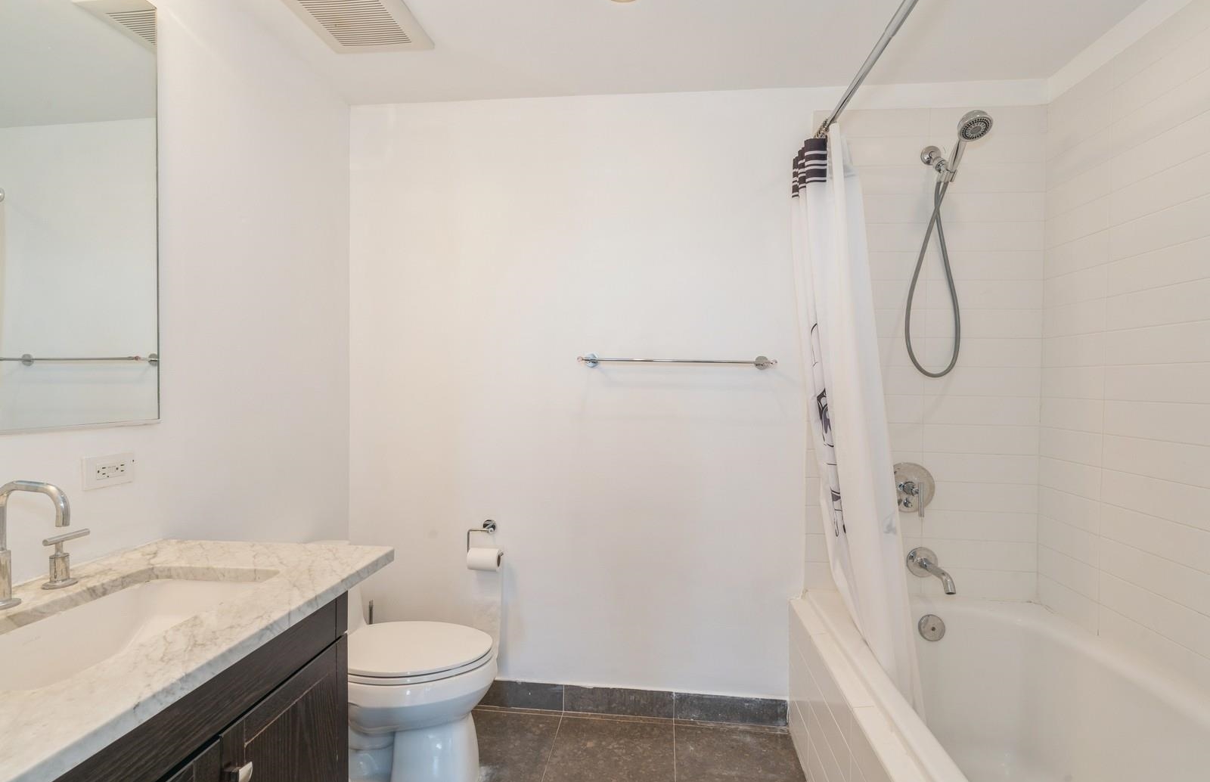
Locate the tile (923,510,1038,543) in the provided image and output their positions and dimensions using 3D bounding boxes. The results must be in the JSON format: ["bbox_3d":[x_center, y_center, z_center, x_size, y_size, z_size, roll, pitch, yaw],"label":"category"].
[{"bbox_3d":[1.319,0.477,2.016,0.382,0.100,0.010,1,1,6],"label":"tile"}]

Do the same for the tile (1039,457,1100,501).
[{"bbox_3d":[1.500,0.278,1.847,0.010,0.100,0.286,1,1,6],"label":"tile"}]

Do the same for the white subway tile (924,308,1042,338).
[{"bbox_3d":[1.297,-0.231,1.961,0.373,0.095,0.010,1,1,6],"label":"white subway tile"}]

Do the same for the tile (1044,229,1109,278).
[{"bbox_3d":[1.509,-0.433,1.835,0.010,0.100,0.286,1,1,6],"label":"tile"}]

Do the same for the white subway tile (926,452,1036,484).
[{"bbox_3d":[1.291,0.266,1.969,0.373,0.095,0.010,1,1,6],"label":"white subway tile"}]

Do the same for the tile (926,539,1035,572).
[{"bbox_3d":[1.317,0.578,2.018,0.382,0.100,0.010,1,1,6],"label":"tile"}]

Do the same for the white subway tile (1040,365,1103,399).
[{"bbox_3d":[1.472,-0.027,1.799,0.010,0.095,0.277,1,1,6],"label":"white subway tile"}]

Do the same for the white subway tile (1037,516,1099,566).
[{"bbox_3d":[1.466,0.469,1.808,0.010,0.095,0.277,1,1,6],"label":"white subway tile"}]

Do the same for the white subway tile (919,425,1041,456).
[{"bbox_3d":[1.322,0.172,2.011,0.382,0.100,0.010,1,1,6],"label":"white subway tile"}]

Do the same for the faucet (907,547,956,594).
[{"bbox_3d":[1.120,0.610,1.929,0.104,0.107,0.212,1,1,6],"label":"faucet"}]

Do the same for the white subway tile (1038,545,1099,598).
[{"bbox_3d":[1.464,0.569,1.809,0.010,0.095,0.277,1,1,6],"label":"white subway tile"}]

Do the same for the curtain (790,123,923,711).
[{"bbox_3d":[0.735,0.004,1.727,0.230,1.720,0.600,1,1,6],"label":"curtain"}]

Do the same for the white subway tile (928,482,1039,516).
[{"bbox_3d":[1.320,0.375,2.014,0.382,0.100,0.010,1,1,6],"label":"white subway tile"}]

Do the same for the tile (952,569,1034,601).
[{"bbox_3d":[1.286,0.663,1.976,0.373,0.095,0.010,1,1,6],"label":"tile"}]

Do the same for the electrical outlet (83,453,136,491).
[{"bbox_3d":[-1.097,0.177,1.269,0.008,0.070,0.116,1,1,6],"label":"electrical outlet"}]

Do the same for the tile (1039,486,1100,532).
[{"bbox_3d":[1.467,0.370,1.806,0.010,0.095,0.277,1,1,6],"label":"tile"}]

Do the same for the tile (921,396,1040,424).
[{"bbox_3d":[1.293,0.067,1.966,0.373,0.095,0.010,1,1,6],"label":"tile"}]

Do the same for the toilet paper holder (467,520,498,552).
[{"bbox_3d":[-0.436,0.547,2.117,0.140,0.121,0.066,1,1,6],"label":"toilet paper holder"}]

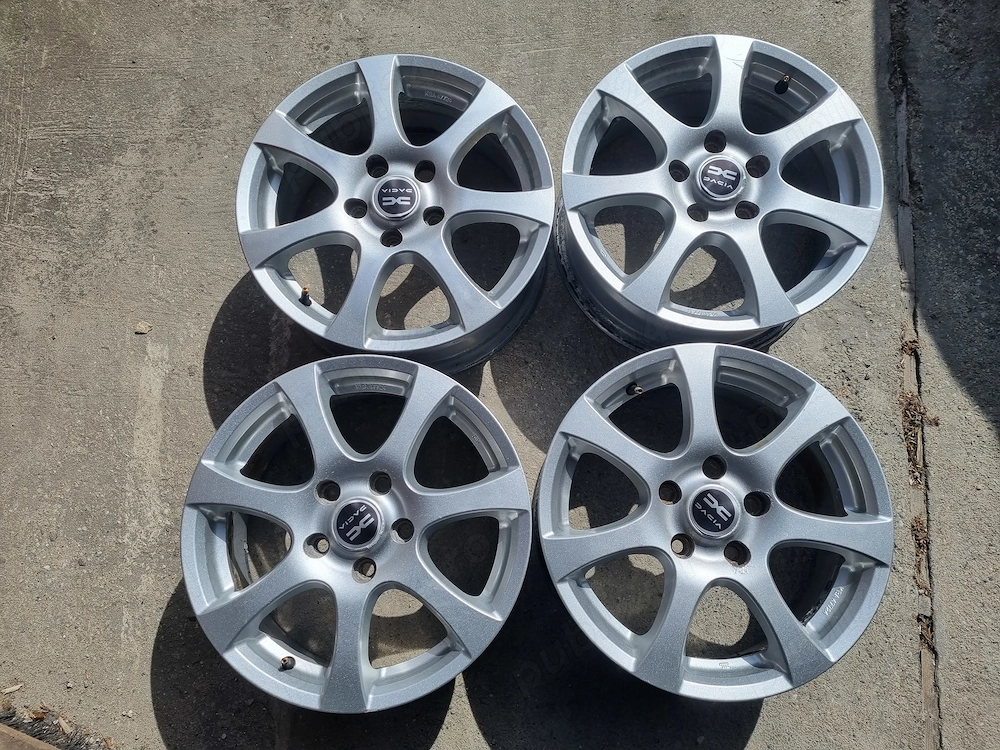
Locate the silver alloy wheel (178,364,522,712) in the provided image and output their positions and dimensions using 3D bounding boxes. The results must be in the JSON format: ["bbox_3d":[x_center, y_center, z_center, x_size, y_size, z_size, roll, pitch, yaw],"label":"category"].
[{"bbox_3d":[-0.180,0.208,1.038,0.442,0.188,0.442,0,78,1],"label":"silver alloy wheel"}]

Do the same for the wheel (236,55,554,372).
[{"bbox_3d":[-0.143,-0.226,1.130,0.442,0.188,0.442,0,78,1],"label":"wheel"}]

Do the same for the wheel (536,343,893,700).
[{"bbox_3d":[0.271,0.194,1.033,0.442,0.188,0.442,0,78,1],"label":"wheel"}]

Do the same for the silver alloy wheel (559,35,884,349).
[{"bbox_3d":[0.309,-0.255,1.129,0.442,0.188,0.442,0,78,1],"label":"silver alloy wheel"}]

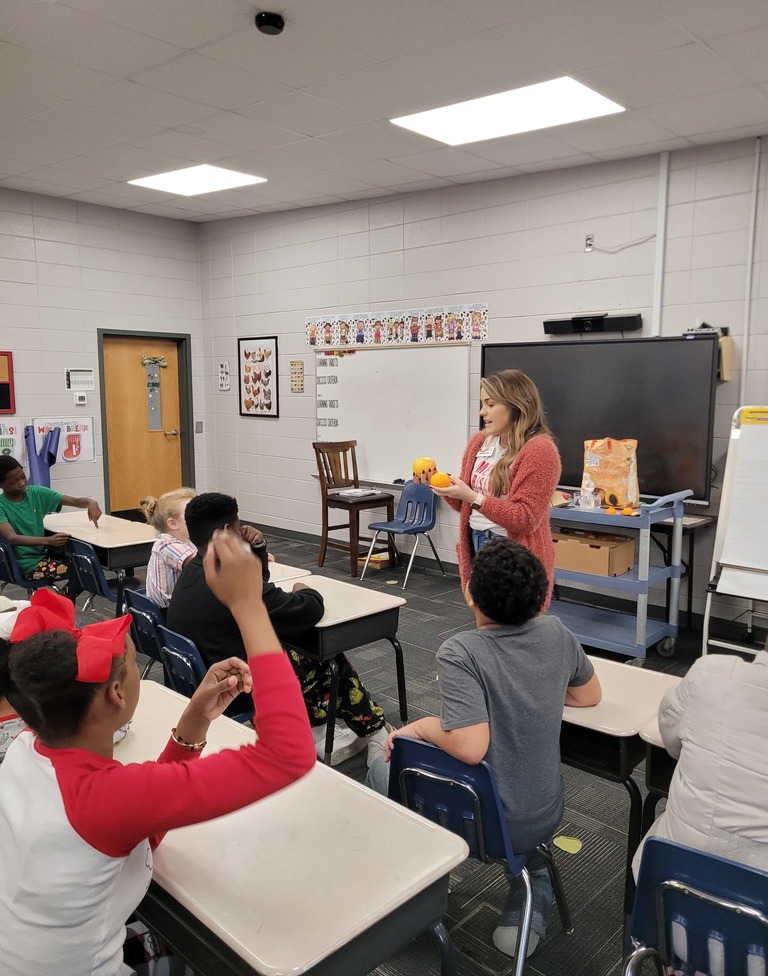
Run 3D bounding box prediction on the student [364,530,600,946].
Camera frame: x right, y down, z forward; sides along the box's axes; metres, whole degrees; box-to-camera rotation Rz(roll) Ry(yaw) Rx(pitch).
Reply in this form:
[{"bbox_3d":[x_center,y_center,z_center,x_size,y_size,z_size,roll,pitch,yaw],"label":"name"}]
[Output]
[{"bbox_3d":[0.270,0.687,2.001,0.580,1.120,0.620,-1,7,-12],"label":"student"}]

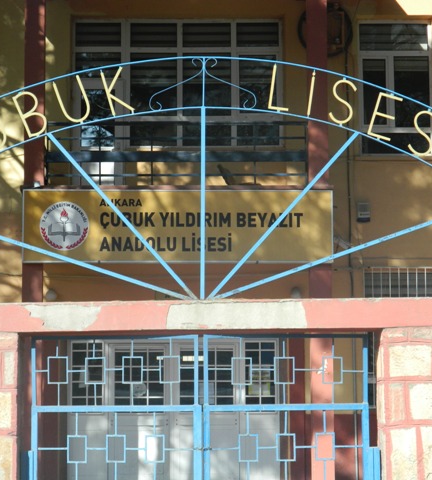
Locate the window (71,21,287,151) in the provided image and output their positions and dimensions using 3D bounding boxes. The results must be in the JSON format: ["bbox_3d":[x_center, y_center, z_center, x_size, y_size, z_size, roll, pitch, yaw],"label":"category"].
[{"bbox_3d":[-0.560,-2.234,22.397,2.989,1.892,0.150,0,-8,-1],"label":"window"}]

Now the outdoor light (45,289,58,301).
[{"bbox_3d":[-2.285,0.776,21.651,0.166,0.179,0.200,0,-8,-1],"label":"outdoor light"}]

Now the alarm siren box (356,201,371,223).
[{"bbox_3d":[2.137,-0.394,22.425,0.189,0.294,0.090,0,-8,-2],"label":"alarm siren box"}]

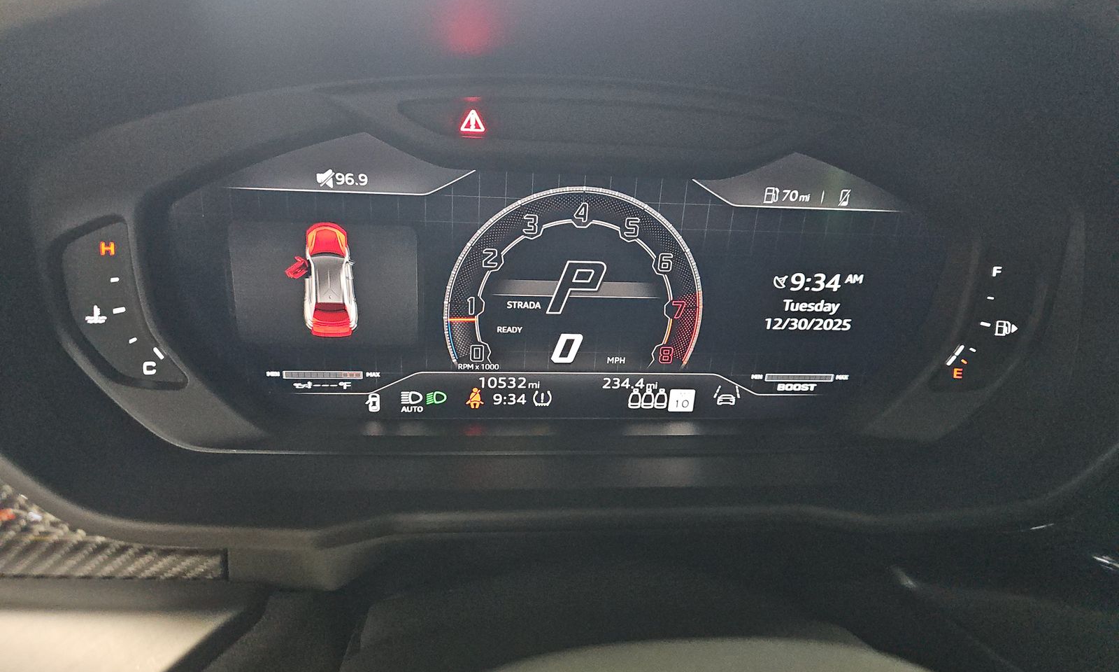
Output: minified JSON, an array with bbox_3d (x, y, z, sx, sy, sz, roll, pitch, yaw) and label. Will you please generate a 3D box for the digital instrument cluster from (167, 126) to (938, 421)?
[{"bbox_3d":[0.006,-0.020,0.290,0.293,0.110,0.020,1,22,-7],"label":"digital instrument cluster"}]

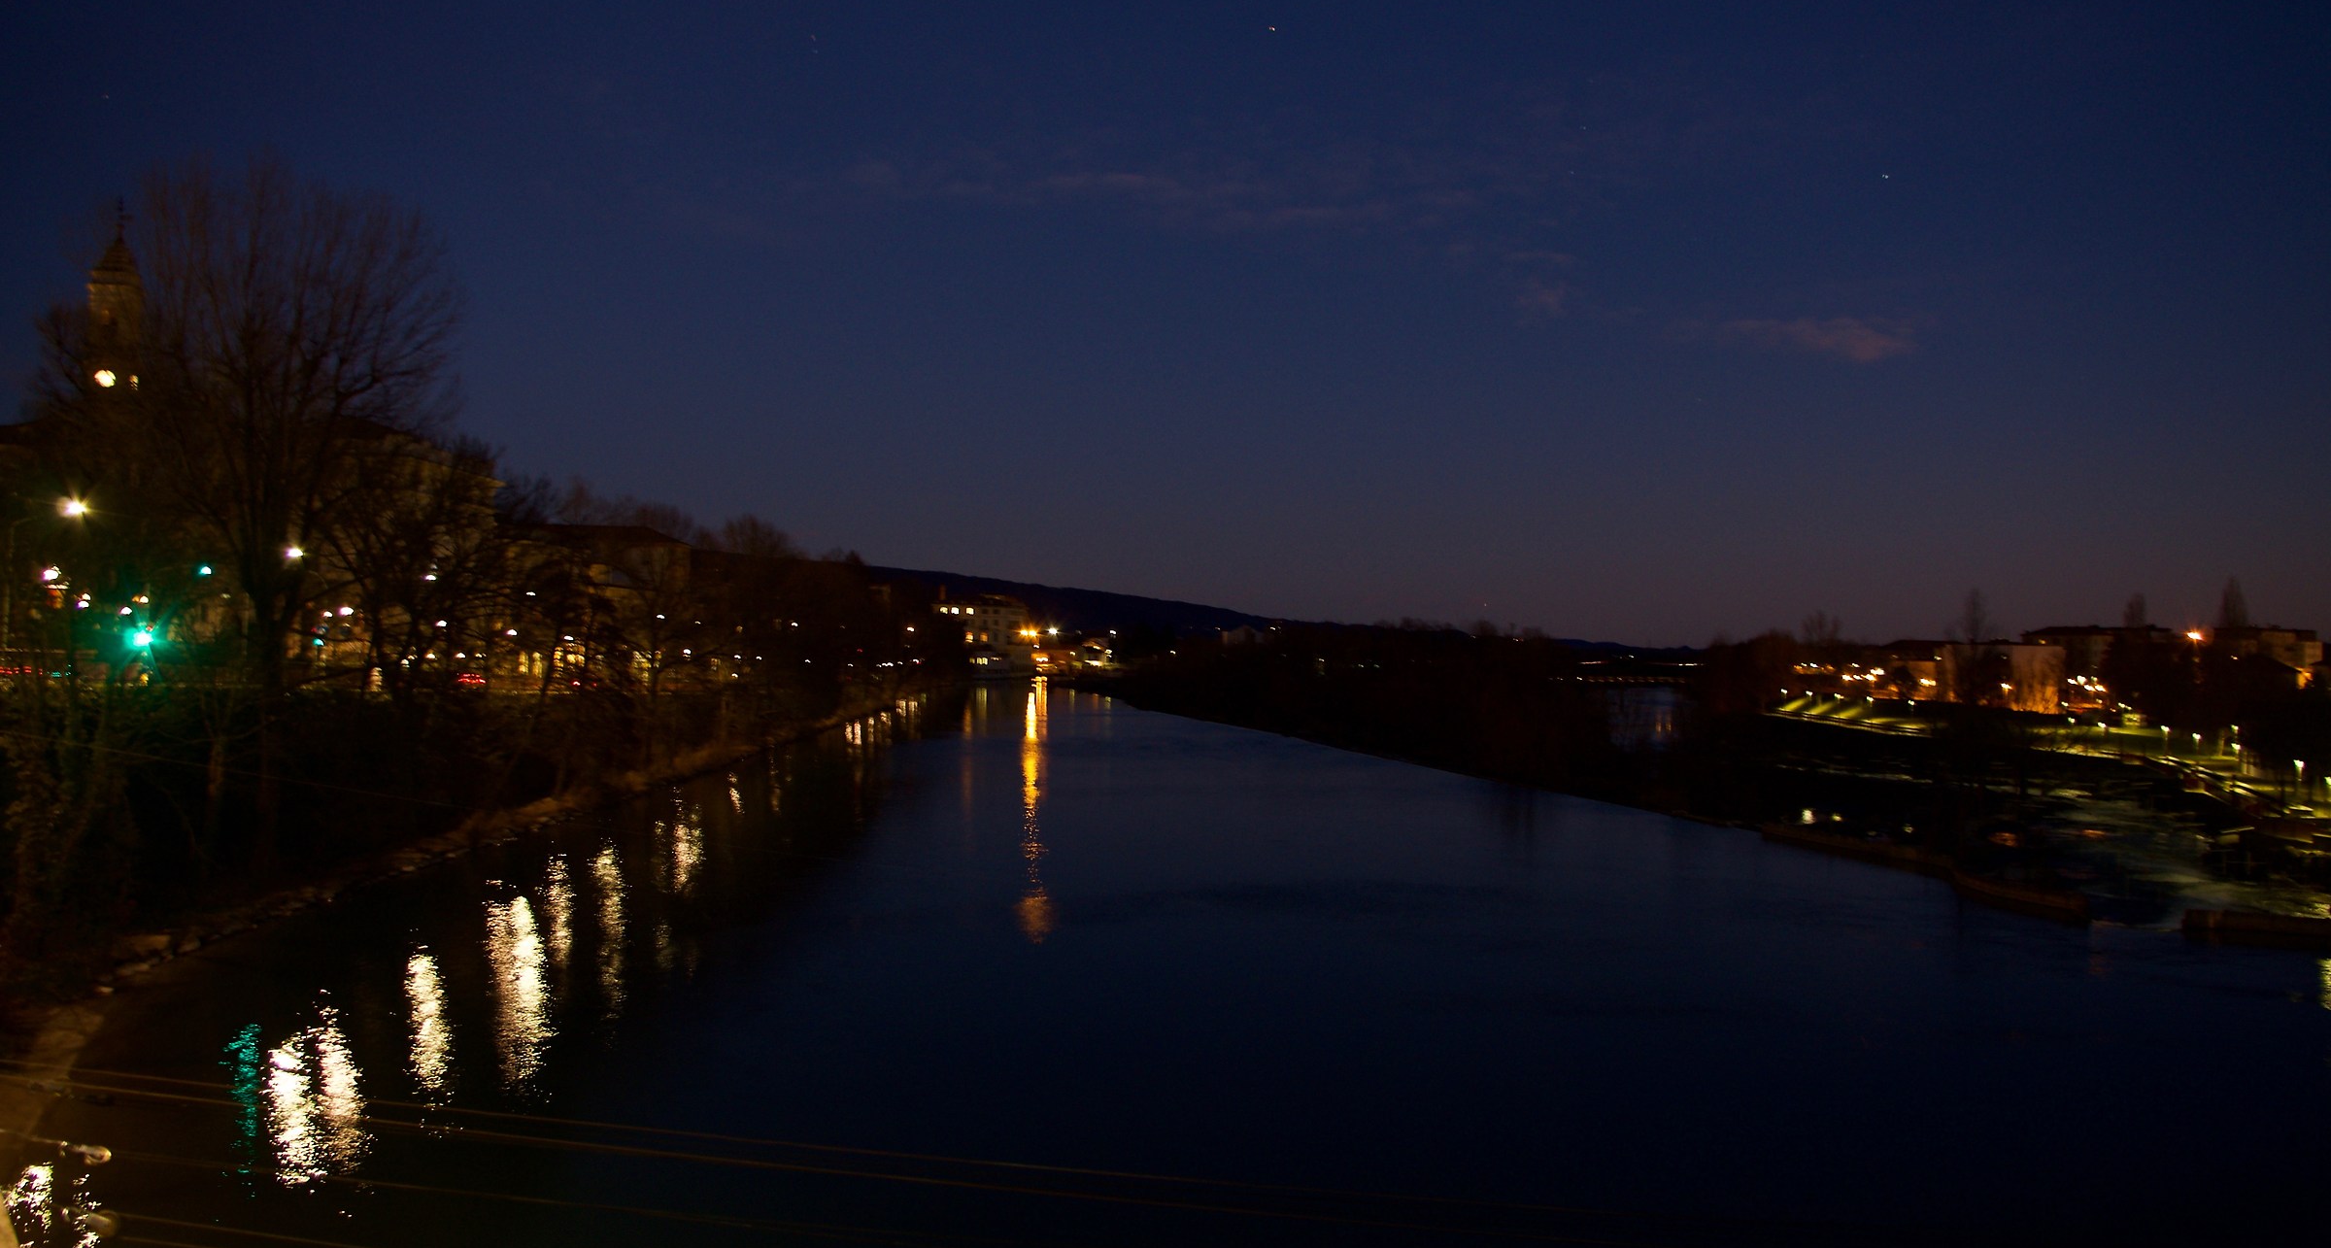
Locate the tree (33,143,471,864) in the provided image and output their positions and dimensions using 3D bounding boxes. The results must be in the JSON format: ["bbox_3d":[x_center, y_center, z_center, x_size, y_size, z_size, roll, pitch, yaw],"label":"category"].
[{"bbox_3d":[-30.600,-3.900,58.000,13.600,23.600,13.000,0,-1,0],"label":"tree"}]

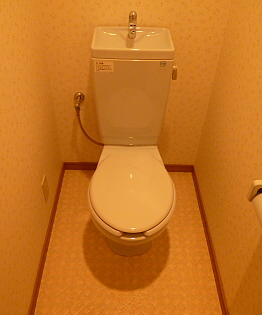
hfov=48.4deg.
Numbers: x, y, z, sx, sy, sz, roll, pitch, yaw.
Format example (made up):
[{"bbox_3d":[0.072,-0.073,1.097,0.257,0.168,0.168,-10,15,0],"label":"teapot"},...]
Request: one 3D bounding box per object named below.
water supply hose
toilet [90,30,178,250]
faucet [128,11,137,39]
[{"bbox_3d":[-0.214,-0.189,1.546,0.165,0.300,0.100,1,43,-1],"label":"water supply hose"},{"bbox_3d":[0.007,0.018,1.300,0.378,0.896,0.715,1,43,-1],"label":"toilet"},{"bbox_3d":[0.006,-0.529,1.171,0.036,0.100,0.115,1,43,-1],"label":"faucet"}]

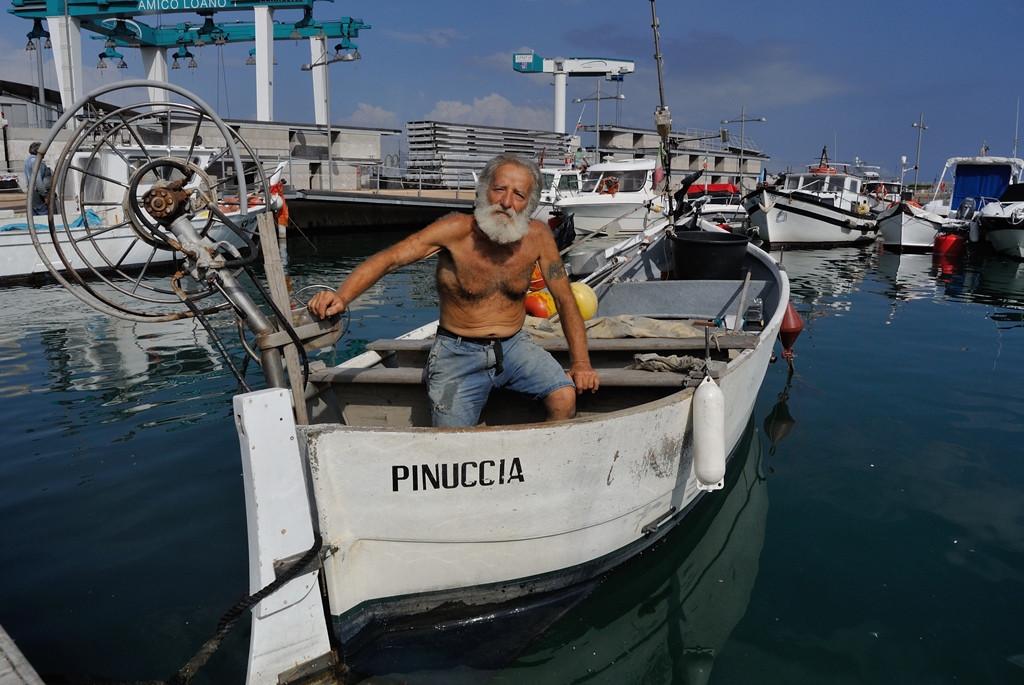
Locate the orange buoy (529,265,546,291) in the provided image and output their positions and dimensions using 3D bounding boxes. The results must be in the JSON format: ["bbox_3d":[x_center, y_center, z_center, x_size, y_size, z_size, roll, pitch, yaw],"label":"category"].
[{"bbox_3d":[0.140,-0.342,4.050,0.210,0.210,0.210,0,10,0],"label":"orange buoy"}]

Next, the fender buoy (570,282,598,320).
[{"bbox_3d":[0.342,-0.208,3.900,0.200,0.200,0.200,0,10,0],"label":"fender buoy"}]

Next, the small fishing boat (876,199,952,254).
[{"bbox_3d":[10.106,-2.848,19.196,1.750,1.400,5.000,7,12,32],"label":"small fishing boat"}]

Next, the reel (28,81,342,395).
[{"bbox_3d":[-0.818,-0.268,1.980,0.730,0.770,0.330,-1,10,-6],"label":"reel"}]

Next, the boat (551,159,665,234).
[{"bbox_3d":[3.760,-4.974,26.740,5.200,2.900,2.200,-6,12,-32],"label":"boat"}]

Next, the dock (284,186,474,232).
[{"bbox_3d":[-5.855,-5.202,31.525,3.000,1.500,11.500,8,13,38],"label":"dock"}]

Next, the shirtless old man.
[{"bbox_3d":[-0.140,-0.013,2.640,0.900,1.220,0.700,-2,10,-9],"label":"shirtless old man"}]

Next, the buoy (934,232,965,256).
[{"bbox_3d":[9.604,-2.105,16.892,0.650,0.620,0.650,6,12,29],"label":"buoy"}]

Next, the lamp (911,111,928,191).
[{"bbox_3d":[27.465,-12.582,52.000,2.600,6.000,0.350,-8,13,-39],"label":"lamp"}]

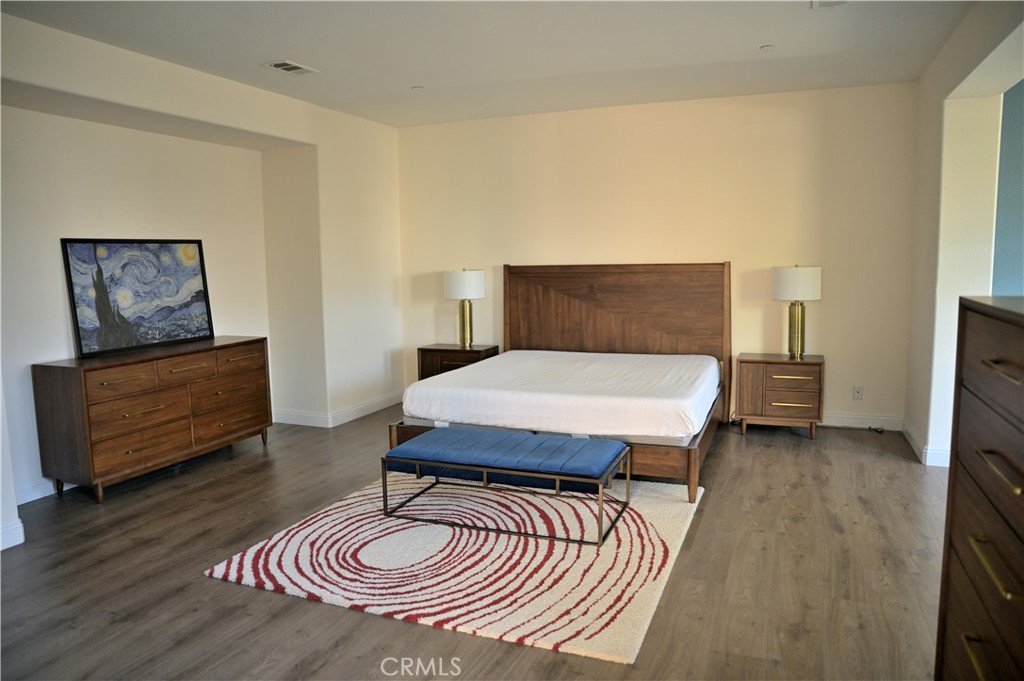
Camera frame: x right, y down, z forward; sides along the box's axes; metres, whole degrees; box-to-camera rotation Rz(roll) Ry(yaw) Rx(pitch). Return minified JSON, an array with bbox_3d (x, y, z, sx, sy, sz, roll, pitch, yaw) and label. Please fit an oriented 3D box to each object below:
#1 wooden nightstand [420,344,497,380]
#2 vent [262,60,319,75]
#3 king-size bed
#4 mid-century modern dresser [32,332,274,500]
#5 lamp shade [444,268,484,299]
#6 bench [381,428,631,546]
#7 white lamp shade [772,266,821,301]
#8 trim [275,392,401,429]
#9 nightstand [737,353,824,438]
[{"bbox_3d":[-0.504,0.375,6.539,0.655,0.620,0.380,2,7,22],"label":"wooden nightstand"},{"bbox_3d":[-1.484,-1.811,4.572,0.220,0.020,0.340,2,7,22],"label":"vent"},{"bbox_3d":[0.509,0.126,5.240,2.072,1.391,2.130,2,7,22],"label":"king-size bed"},{"bbox_3d":[-2.448,0.494,4.869,0.451,0.861,1.524,2,8,23],"label":"mid-century modern dresser"},{"bbox_3d":[-0.431,-0.506,6.274,0.355,0.258,0.355,-1,7,0],"label":"lamp shade"},{"bbox_3d":[-0.021,0.793,3.923,1.268,0.377,0.644,2,7,22],"label":"bench"},{"bbox_3d":[2.242,-0.448,5.362,0.355,0.258,0.355,2,7,22],"label":"white lamp shade"},{"bbox_3d":[-1.631,0.625,6.713,0.656,0.125,1.338,2,7,22],"label":"trim"},{"bbox_3d":[2.179,0.447,5.554,0.640,0.615,0.380,2,7,22],"label":"nightstand"}]

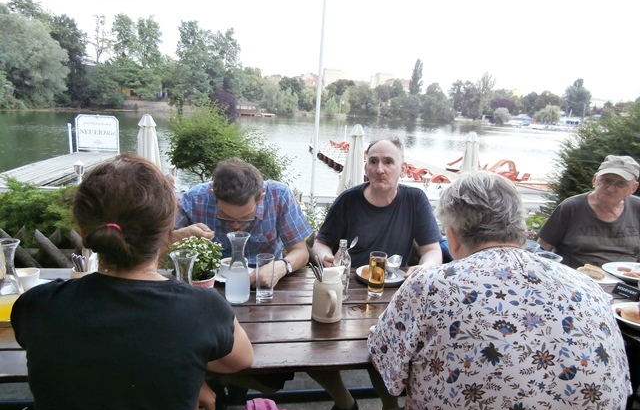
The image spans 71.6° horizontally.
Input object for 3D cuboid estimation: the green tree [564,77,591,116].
[{"bbox_3d":[101.561,-41.808,175.000,10.649,15.764,10.649,10,14,28],"label":"green tree"}]

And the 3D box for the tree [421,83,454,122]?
[{"bbox_3d":[34.994,-30.229,132.143,9.620,11.555,9.139,3,12,0],"label":"tree"}]

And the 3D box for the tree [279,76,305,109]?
[{"bbox_3d":[-7.770,-30.534,120.964,6.734,9.256,6.397,3,12,0],"label":"tree"}]

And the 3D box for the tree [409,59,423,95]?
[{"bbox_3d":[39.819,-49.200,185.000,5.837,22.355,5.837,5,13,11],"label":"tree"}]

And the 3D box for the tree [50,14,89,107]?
[{"bbox_3d":[-38.724,-22.383,68.727,6.328,14.123,6.011,3,12,0],"label":"tree"}]

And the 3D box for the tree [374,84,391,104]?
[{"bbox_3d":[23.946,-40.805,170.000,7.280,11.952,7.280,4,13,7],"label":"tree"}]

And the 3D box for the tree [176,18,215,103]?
[{"bbox_3d":[-21.535,-24.963,78.000,7.735,14.909,7.735,-1,13,-15],"label":"tree"}]

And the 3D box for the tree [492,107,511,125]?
[{"bbox_3d":[53.986,-26.324,131.976,5.086,5.193,4.832,3,12,0],"label":"tree"}]

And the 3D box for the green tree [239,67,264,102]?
[{"bbox_3d":[-16.984,-28.885,110.010,6.595,11.063,6.265,3,12,0],"label":"green tree"}]

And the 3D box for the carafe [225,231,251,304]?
[{"bbox_3d":[-0.258,0.199,1.402,0.080,0.217,0.080,0,13,-10],"label":"carafe"}]

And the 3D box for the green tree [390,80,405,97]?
[{"bbox_3d":[24.435,-33.893,139.893,4.792,11.010,4.553,3,12,0],"label":"green tree"}]

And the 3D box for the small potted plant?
[{"bbox_3d":[-0.375,0.204,1.341,0.185,0.223,0.185,-1,13,-16],"label":"small potted plant"}]

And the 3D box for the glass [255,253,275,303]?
[{"bbox_3d":[-0.176,0.234,1.421,0.061,0.148,0.061,1,13,-7],"label":"glass"}]

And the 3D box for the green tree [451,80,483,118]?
[{"bbox_3d":[57.781,-41.413,175.000,12.621,14.226,12.621,7,13,17],"label":"green tree"}]

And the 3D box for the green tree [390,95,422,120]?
[{"bbox_3d":[25.748,-29.535,134.405,9.497,7.640,9.022,3,12,0],"label":"green tree"}]

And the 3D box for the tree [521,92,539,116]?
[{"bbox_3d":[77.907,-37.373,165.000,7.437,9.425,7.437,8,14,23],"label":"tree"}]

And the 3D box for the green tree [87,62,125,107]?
[{"bbox_3d":[-32.874,-18.391,68.000,5.977,7.022,5.977,-3,14,-25],"label":"green tree"}]

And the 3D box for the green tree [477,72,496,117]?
[{"bbox_3d":[52.032,-34.219,138.657,6.531,14.550,6.205,3,12,0],"label":"green tree"}]

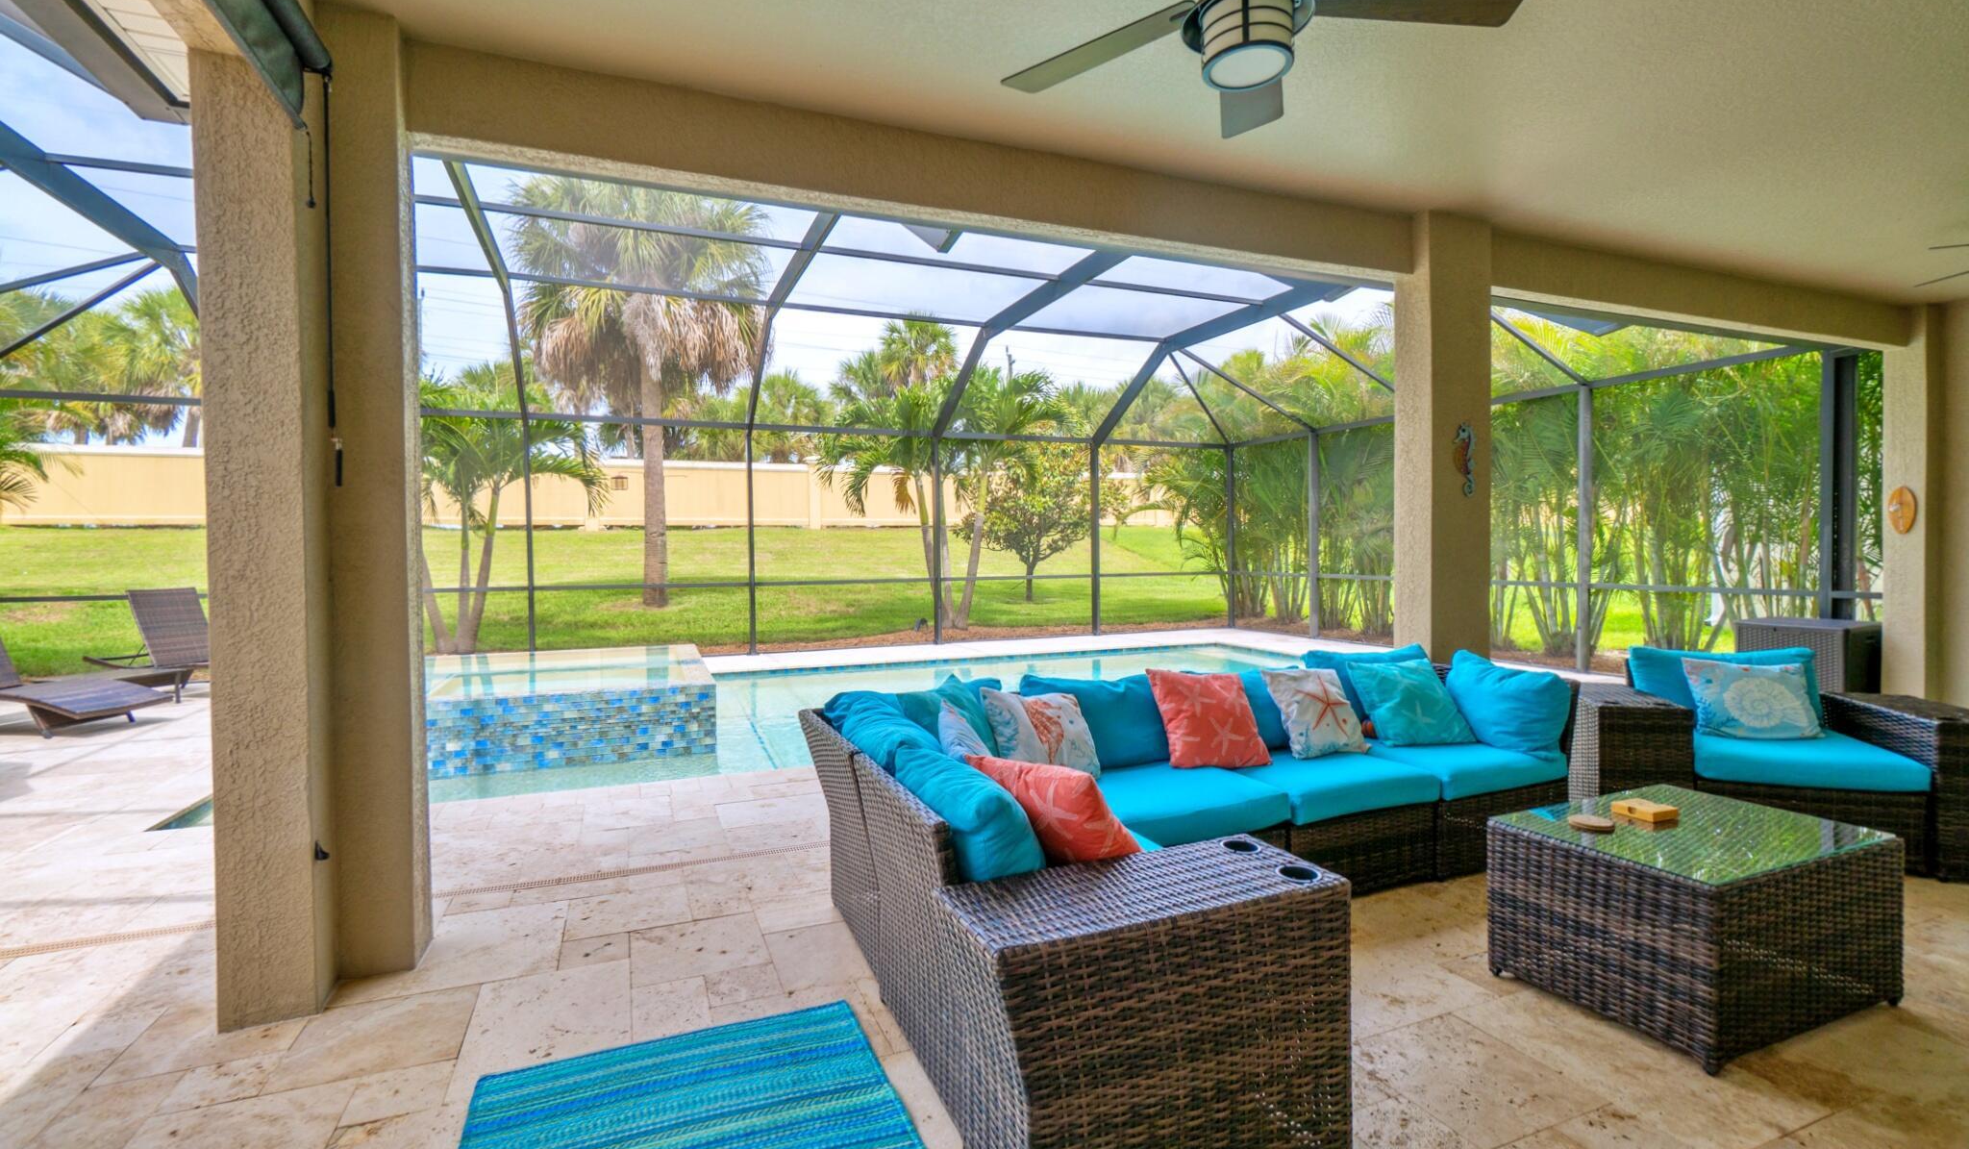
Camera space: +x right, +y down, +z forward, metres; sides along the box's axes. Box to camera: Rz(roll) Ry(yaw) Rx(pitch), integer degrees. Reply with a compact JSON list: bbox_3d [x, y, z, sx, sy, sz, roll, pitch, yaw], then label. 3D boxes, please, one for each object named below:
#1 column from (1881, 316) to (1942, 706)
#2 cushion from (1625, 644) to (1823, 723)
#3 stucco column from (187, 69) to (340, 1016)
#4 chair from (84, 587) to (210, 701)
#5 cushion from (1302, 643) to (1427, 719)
[{"bbox_3d":[6.427,-0.396,5.685,0.210,2.850,0.215,-1,1,-21],"label":"column"},{"bbox_3d":[3.361,0.529,3.696,0.650,0.380,0.150,0,-16,19],"label":"cushion"},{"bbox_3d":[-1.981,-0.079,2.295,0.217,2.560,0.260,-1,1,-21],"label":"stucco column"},{"bbox_3d":[-7.406,0.668,7.934,1.880,1.040,0.660,-1,1,-2],"label":"chair"},{"bbox_3d":[1.709,0.529,3.609,0.670,0.400,0.160,-1,-16,-21],"label":"cushion"}]

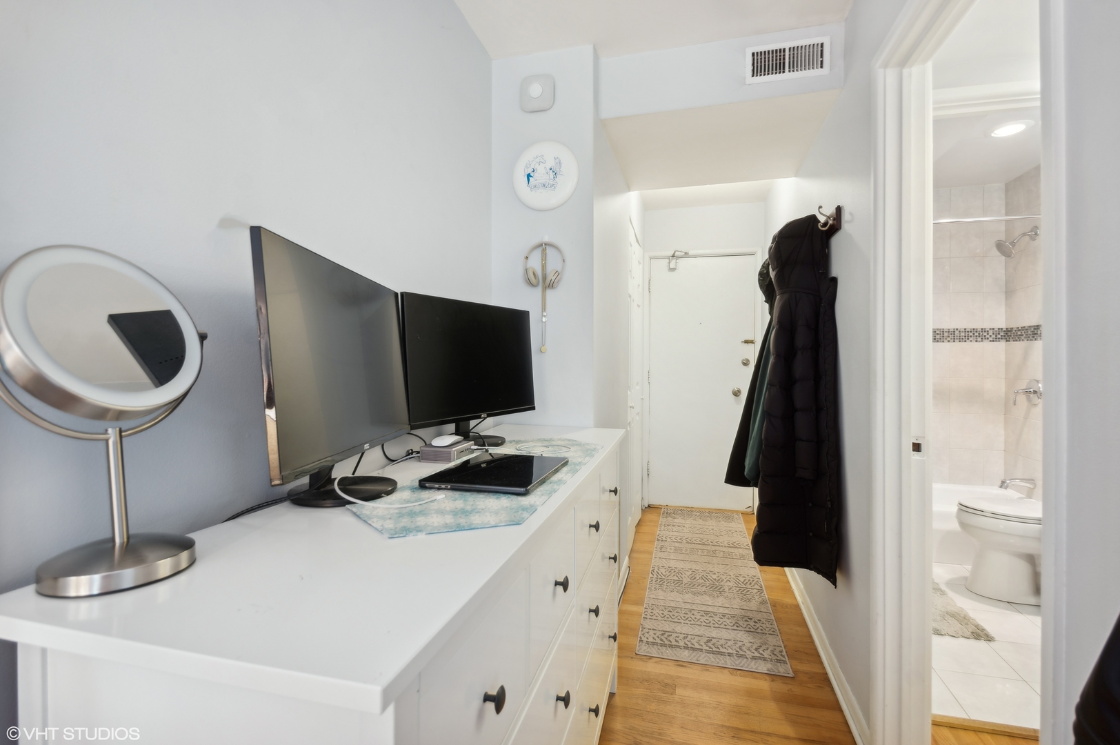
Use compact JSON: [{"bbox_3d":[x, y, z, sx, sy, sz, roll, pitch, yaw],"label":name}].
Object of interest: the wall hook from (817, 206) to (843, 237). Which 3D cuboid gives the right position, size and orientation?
[{"bbox_3d":[1.018,-0.576,1.780,0.065,0.110,0.120,0,1,15],"label":"wall hook"}]

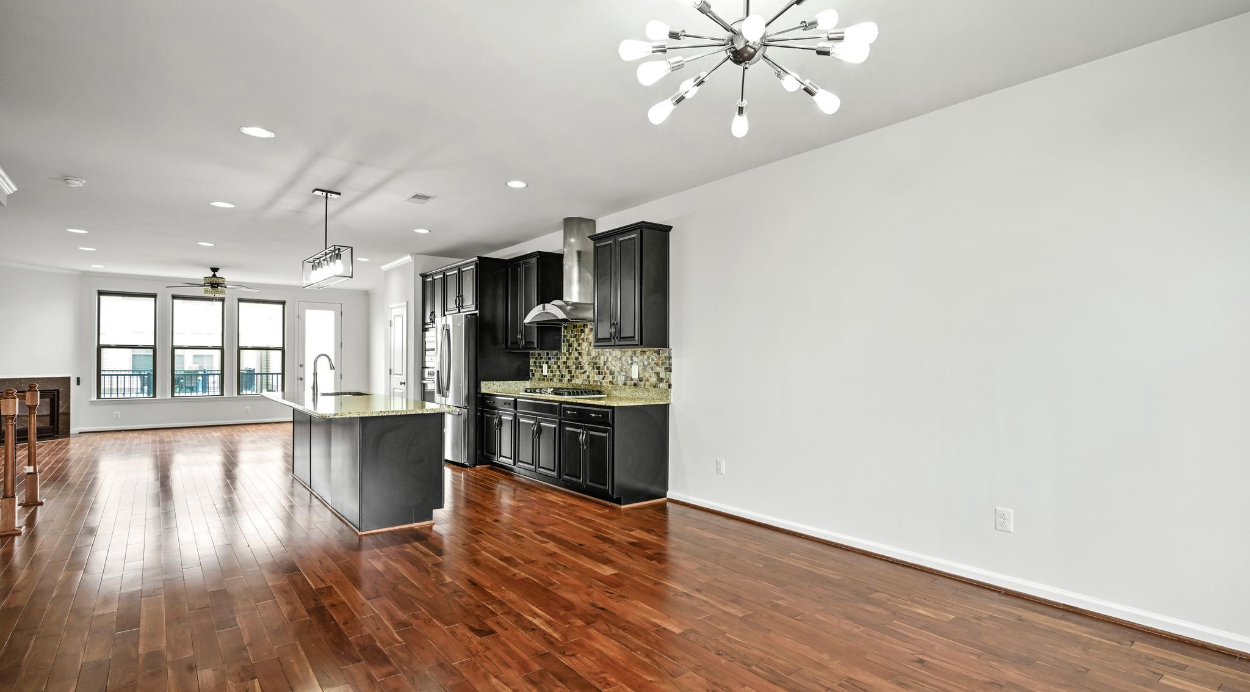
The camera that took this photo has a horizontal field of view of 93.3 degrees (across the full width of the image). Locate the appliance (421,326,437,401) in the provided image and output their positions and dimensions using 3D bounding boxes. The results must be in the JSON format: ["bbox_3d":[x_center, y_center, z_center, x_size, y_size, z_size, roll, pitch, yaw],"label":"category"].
[{"bbox_3d":[-2.429,0.322,8.272,0.611,1.143,0.758,1,-2,-39],"label":"appliance"}]

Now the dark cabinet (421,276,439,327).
[{"bbox_3d":[-2.364,-0.618,8.267,0.650,0.695,0.790,1,-2,-39],"label":"dark cabinet"}]

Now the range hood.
[{"bbox_3d":[-0.582,-0.770,6.122,0.540,1.120,0.910,1,-2,-39],"label":"range hood"}]

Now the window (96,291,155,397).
[{"bbox_3d":[-8.830,0.002,10.486,0.797,1.872,0.098,1,-2,-39],"label":"window"}]

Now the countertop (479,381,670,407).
[{"bbox_3d":[-0.636,0.467,6.089,0.635,0.140,2.590,1,-2,-39],"label":"countertop"}]

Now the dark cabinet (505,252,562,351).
[{"bbox_3d":[-1.081,-0.484,6.923,0.356,1.100,0.857,1,-2,-39],"label":"dark cabinet"}]

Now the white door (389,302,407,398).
[{"bbox_3d":[-3.343,0.440,8.747,0.045,2.055,0.720,1,-2,-39],"label":"white door"}]

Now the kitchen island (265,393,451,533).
[{"bbox_3d":[-2.638,0.956,5.550,0.955,0.900,2.900,1,-2,-39],"label":"kitchen island"}]

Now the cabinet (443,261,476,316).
[{"bbox_3d":[-1.803,-0.689,7.564,0.650,0.605,1.010,1,-2,-39],"label":"cabinet"}]

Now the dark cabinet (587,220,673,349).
[{"bbox_3d":[0.039,-0.515,5.546,0.356,1.100,0.793,1,-2,-39],"label":"dark cabinet"}]

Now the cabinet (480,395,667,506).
[{"bbox_3d":[-0.673,0.979,6.175,0.627,0.850,2.610,1,-2,-39],"label":"cabinet"}]

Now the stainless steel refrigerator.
[{"bbox_3d":[-1.863,0.554,7.430,0.780,1.785,0.900,1,-2,-39],"label":"stainless steel refrigerator"}]

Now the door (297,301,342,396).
[{"bbox_3d":[-6.424,0.311,12.431,0.819,2.440,0.089,1,-2,-39],"label":"door"}]

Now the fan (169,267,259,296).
[{"bbox_3d":[-6.804,-1.065,9.787,1.300,0.448,1.300,1,-2,-39],"label":"fan"}]

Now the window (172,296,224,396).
[{"bbox_3d":[-7.963,0.004,11.009,0.800,1.850,0.100,1,-2,-39],"label":"window"}]

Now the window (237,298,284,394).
[{"bbox_3d":[-7.243,0.029,11.777,0.806,1.872,0.098,1,-2,-39],"label":"window"}]

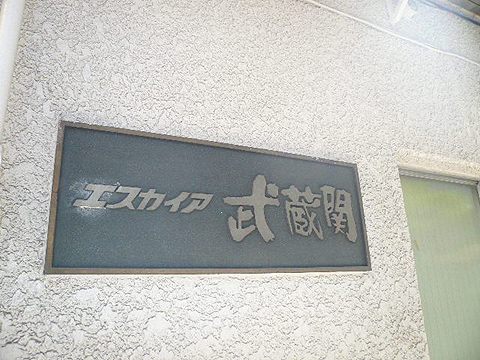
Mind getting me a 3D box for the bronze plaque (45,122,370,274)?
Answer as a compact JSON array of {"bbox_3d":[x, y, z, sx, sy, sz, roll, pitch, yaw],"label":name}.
[{"bbox_3d":[-0.015,0.086,1.210,1.030,0.396,0.030,6,-19,-26],"label":"bronze plaque"}]

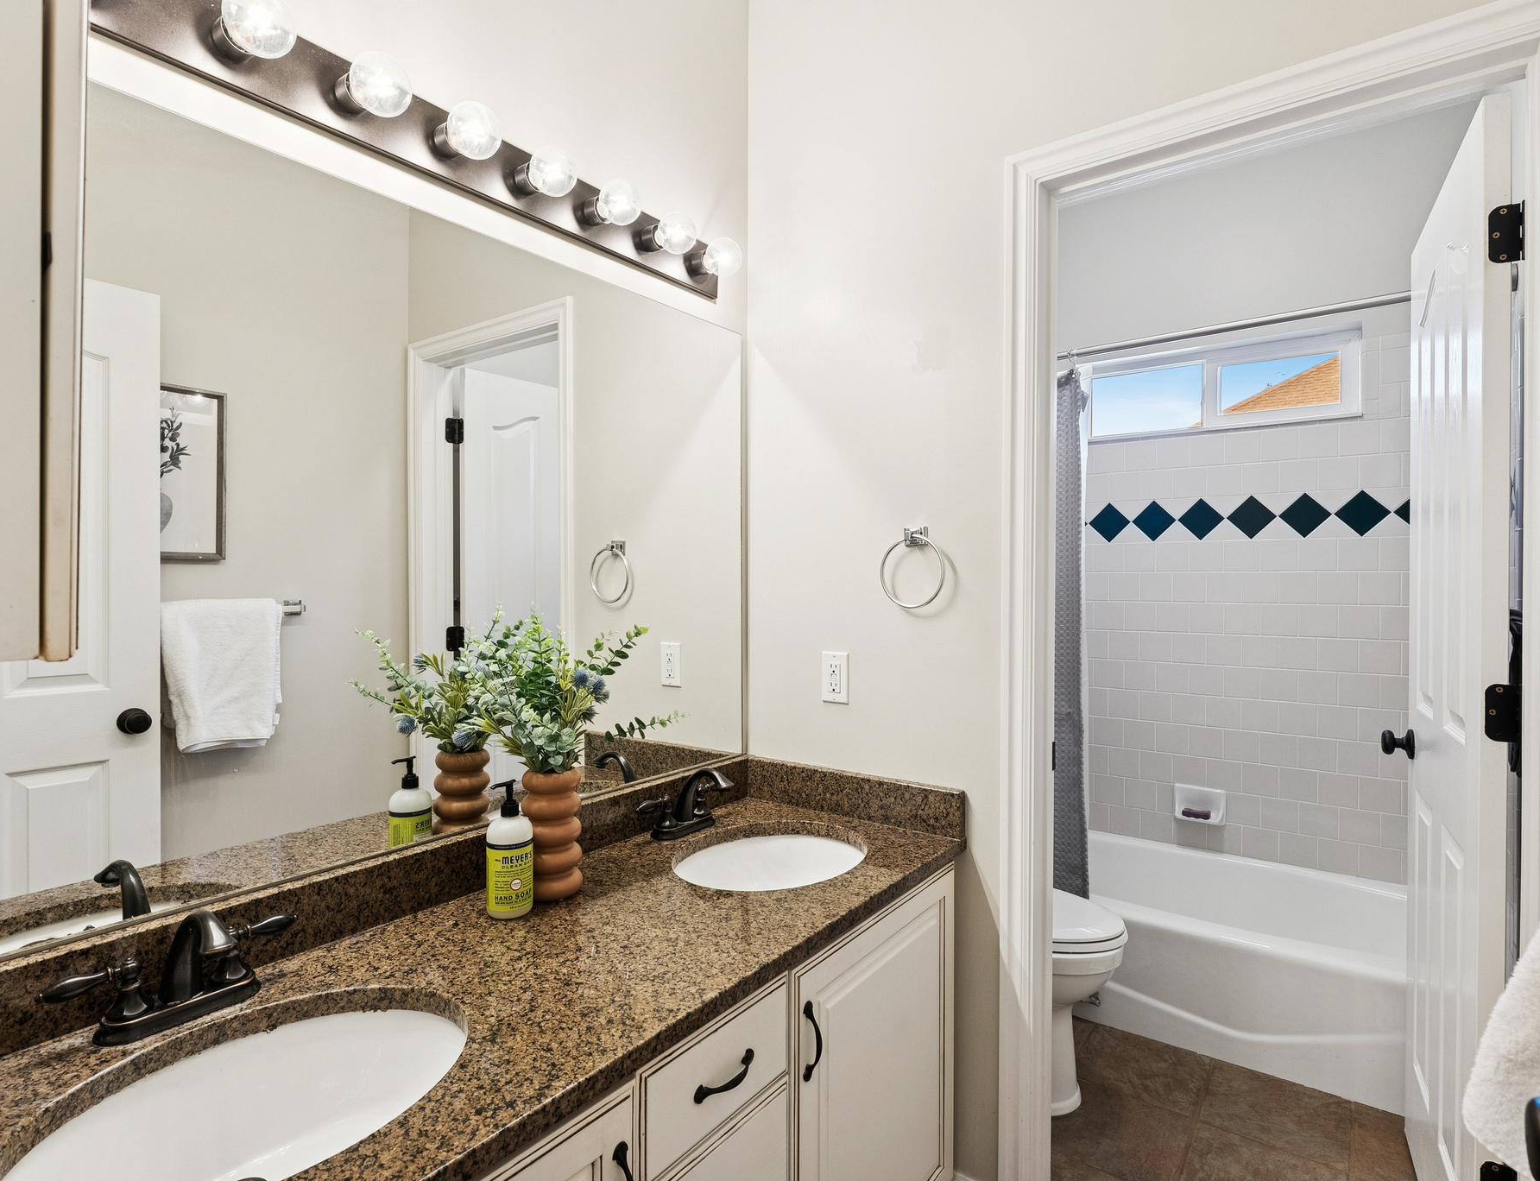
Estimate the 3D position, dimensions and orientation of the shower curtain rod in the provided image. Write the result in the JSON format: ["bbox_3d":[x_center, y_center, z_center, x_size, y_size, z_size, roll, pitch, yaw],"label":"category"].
[{"bbox_3d":[1.134,-0.724,2.269,1.520,0.030,0.030,0,0,36],"label":"shower curtain rod"}]

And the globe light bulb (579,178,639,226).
[{"bbox_3d":[-0.292,-0.723,1.478,0.110,0.080,0.080,0,1,37],"label":"globe light bulb"}]

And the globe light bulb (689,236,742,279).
[{"bbox_3d":[-0.112,-0.724,1.716,0.110,0.080,0.080,0,1,37],"label":"globe light bulb"}]

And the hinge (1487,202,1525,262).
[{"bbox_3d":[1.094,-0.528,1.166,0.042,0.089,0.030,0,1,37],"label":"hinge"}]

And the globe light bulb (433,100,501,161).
[{"bbox_3d":[-0.474,-0.719,1.239,0.110,0.080,0.080,0,1,37],"label":"globe light bulb"}]

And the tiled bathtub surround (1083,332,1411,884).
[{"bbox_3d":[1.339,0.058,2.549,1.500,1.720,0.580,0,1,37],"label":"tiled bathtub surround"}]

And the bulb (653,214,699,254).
[{"bbox_3d":[-0.195,-0.730,1.614,0.095,0.080,0.080,0,0,36],"label":"bulb"}]

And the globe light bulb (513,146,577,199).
[{"bbox_3d":[-0.385,-0.722,1.365,0.110,0.080,0.080,0,0,36],"label":"globe light bulb"}]

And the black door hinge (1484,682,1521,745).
[{"bbox_3d":[1.140,0.191,1.222,0.043,0.089,0.016,0,0,31],"label":"black door hinge"}]

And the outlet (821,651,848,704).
[{"bbox_3d":[0.147,0.199,1.790,0.070,0.114,0.009,0,0,36],"label":"outlet"}]

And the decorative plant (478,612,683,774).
[{"bbox_3d":[-0.317,0.159,1.296,0.300,0.280,0.290,0,0,0],"label":"decorative plant"}]

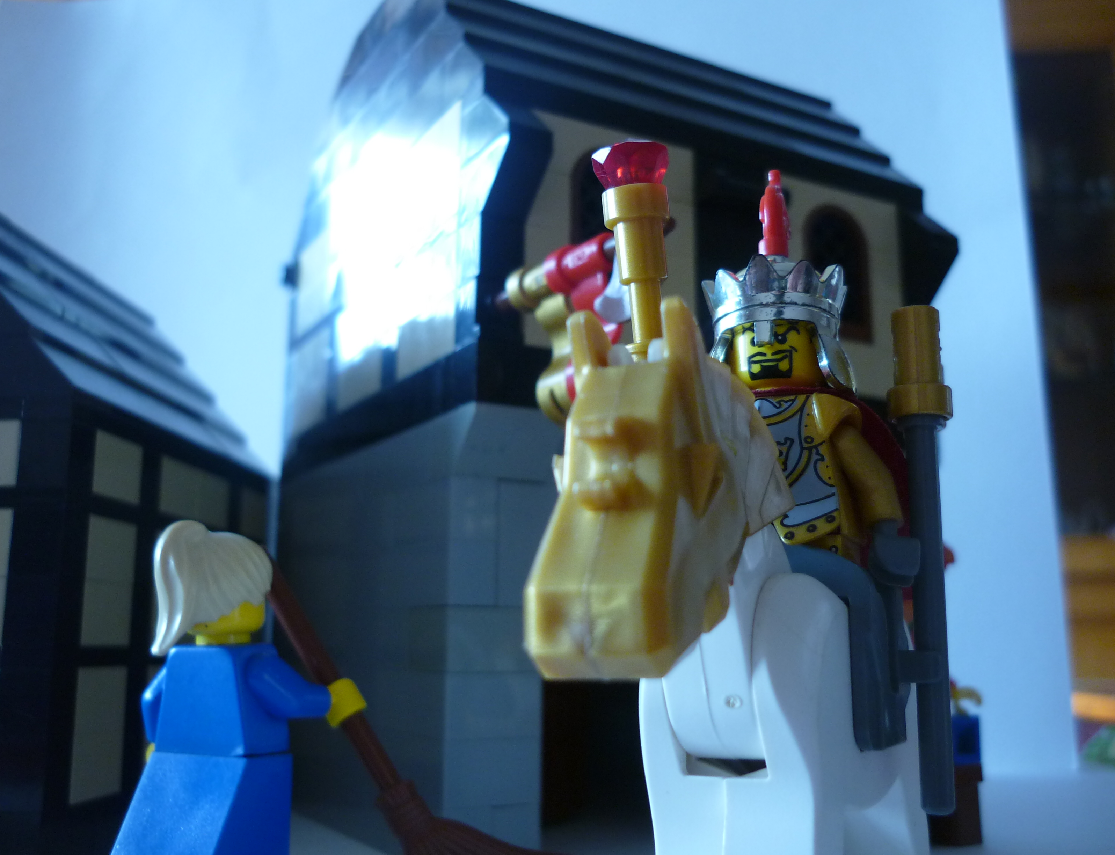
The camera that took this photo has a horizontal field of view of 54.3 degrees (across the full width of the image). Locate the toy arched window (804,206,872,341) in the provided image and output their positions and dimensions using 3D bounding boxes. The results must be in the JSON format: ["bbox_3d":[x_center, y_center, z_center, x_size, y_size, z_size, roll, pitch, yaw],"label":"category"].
[{"bbox_3d":[0.049,-0.028,0.200,0.016,0.025,0.008,6,-12,-29],"label":"toy arched window"}]

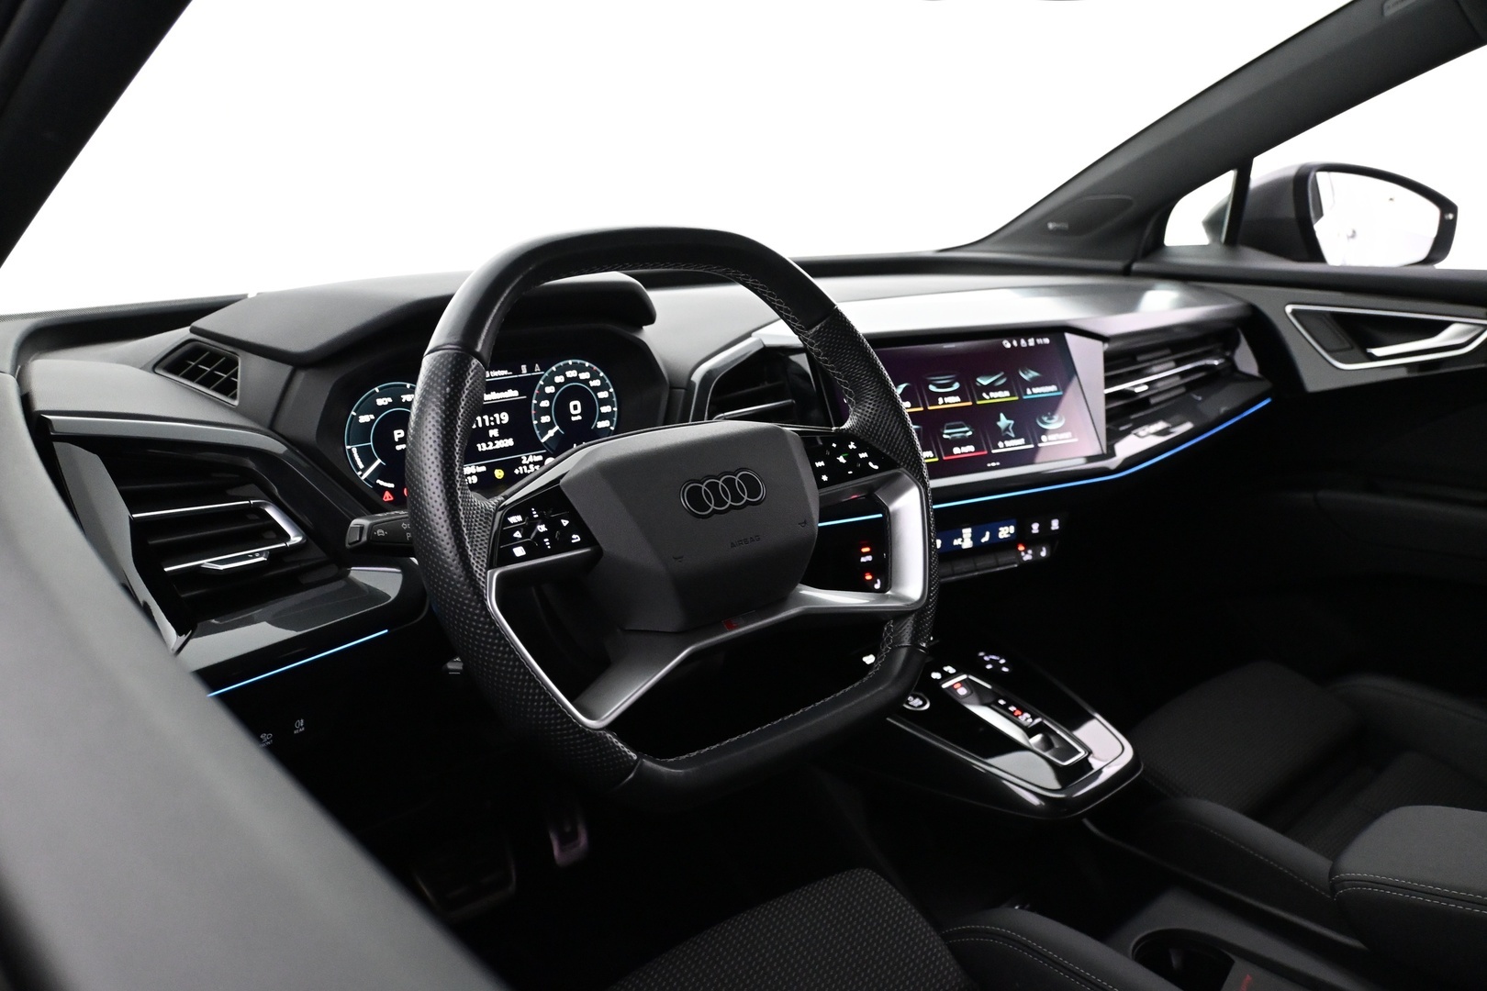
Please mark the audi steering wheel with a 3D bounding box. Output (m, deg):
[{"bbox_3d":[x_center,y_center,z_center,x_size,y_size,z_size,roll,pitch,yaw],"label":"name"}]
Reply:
[{"bbox_3d":[-0.035,0.007,0.722,0.373,0.355,0.100,-13,-10,-40],"label":"audi steering wheel"}]

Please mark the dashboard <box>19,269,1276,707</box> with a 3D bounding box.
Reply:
[{"bbox_3d":[0.049,-0.076,1.136,1.380,0.320,0.480,-13,20,-40],"label":"dashboard"}]

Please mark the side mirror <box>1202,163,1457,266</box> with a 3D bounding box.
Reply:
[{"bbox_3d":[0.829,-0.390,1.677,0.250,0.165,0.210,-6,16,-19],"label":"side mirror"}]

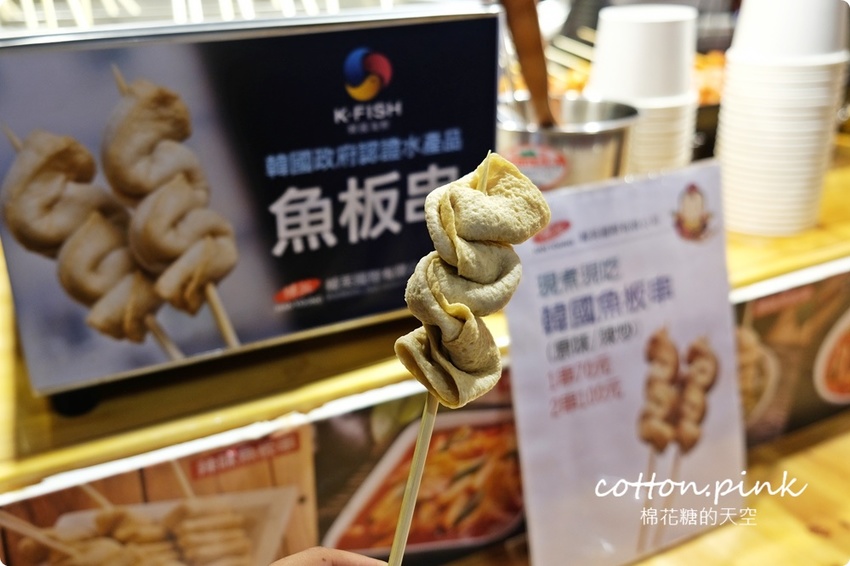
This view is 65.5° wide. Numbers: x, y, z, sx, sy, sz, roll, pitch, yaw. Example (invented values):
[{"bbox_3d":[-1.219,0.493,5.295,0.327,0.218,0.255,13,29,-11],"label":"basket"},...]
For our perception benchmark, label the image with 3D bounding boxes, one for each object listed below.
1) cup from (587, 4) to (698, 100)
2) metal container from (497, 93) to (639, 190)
[{"bbox_3d":[0.216,-0.221,0.649,0.109,0.078,0.109,-2,24,1],"label":"cup"},{"bbox_3d":[0.120,-0.089,0.612,0.140,0.132,0.140,-2,24,1],"label":"metal container"}]

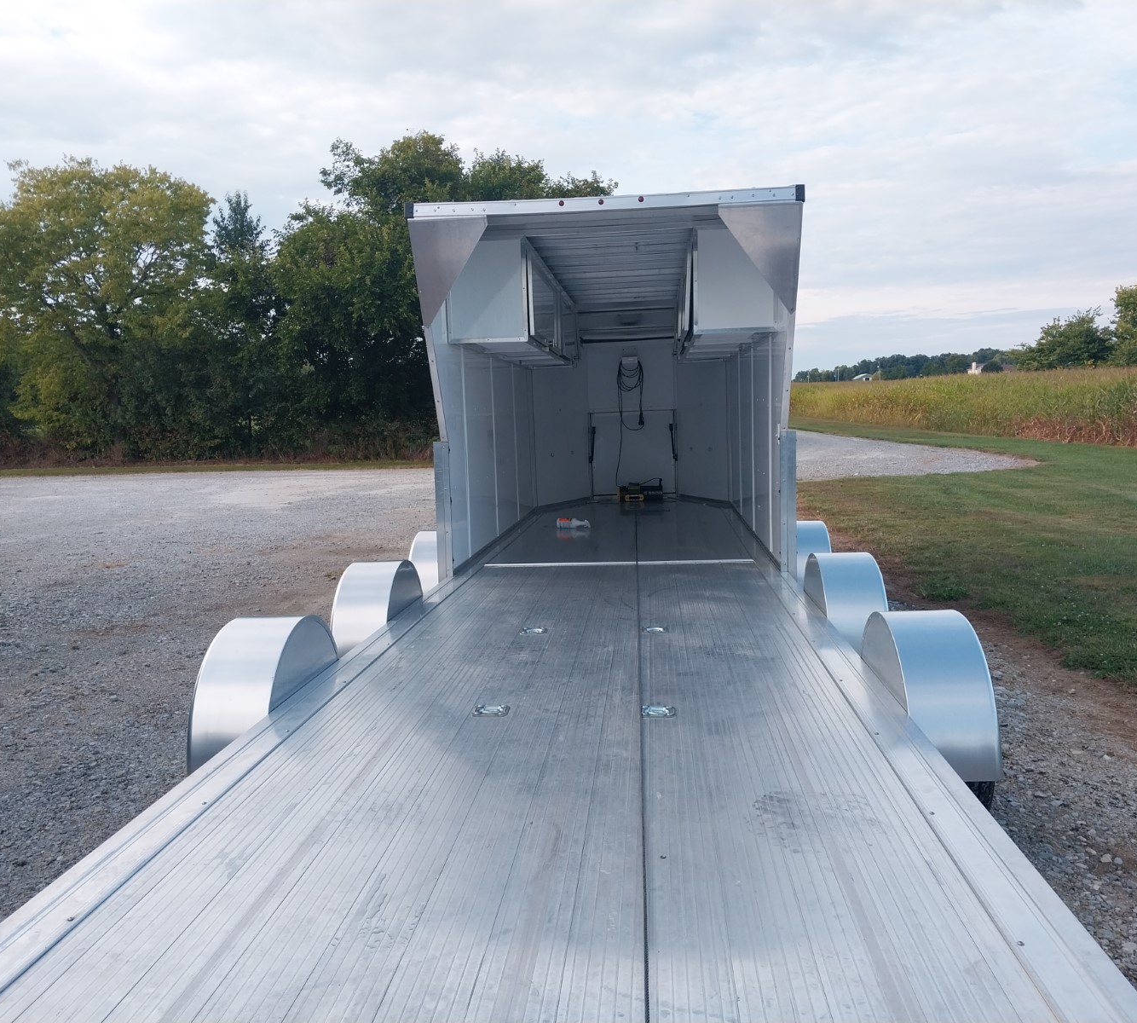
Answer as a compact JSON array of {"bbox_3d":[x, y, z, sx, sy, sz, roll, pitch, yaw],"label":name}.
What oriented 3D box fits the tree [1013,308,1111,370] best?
[{"bbox_3d":[33.981,-10.297,70.374,6.291,7.188,6.291,1,7,26],"label":"tree"}]

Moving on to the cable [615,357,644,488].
[{"bbox_3d":[0.694,-0.997,11.508,0.323,1.462,0.200,-1,6,5],"label":"cable"}]

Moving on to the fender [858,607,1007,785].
[{"bbox_3d":[1.231,0.579,3.570,0.273,0.450,0.845,-1,5,5],"label":"fender"}]

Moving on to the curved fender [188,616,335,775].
[{"bbox_3d":[-1.090,0.618,3.771,0.273,0.450,0.845,-1,5,5],"label":"curved fender"}]

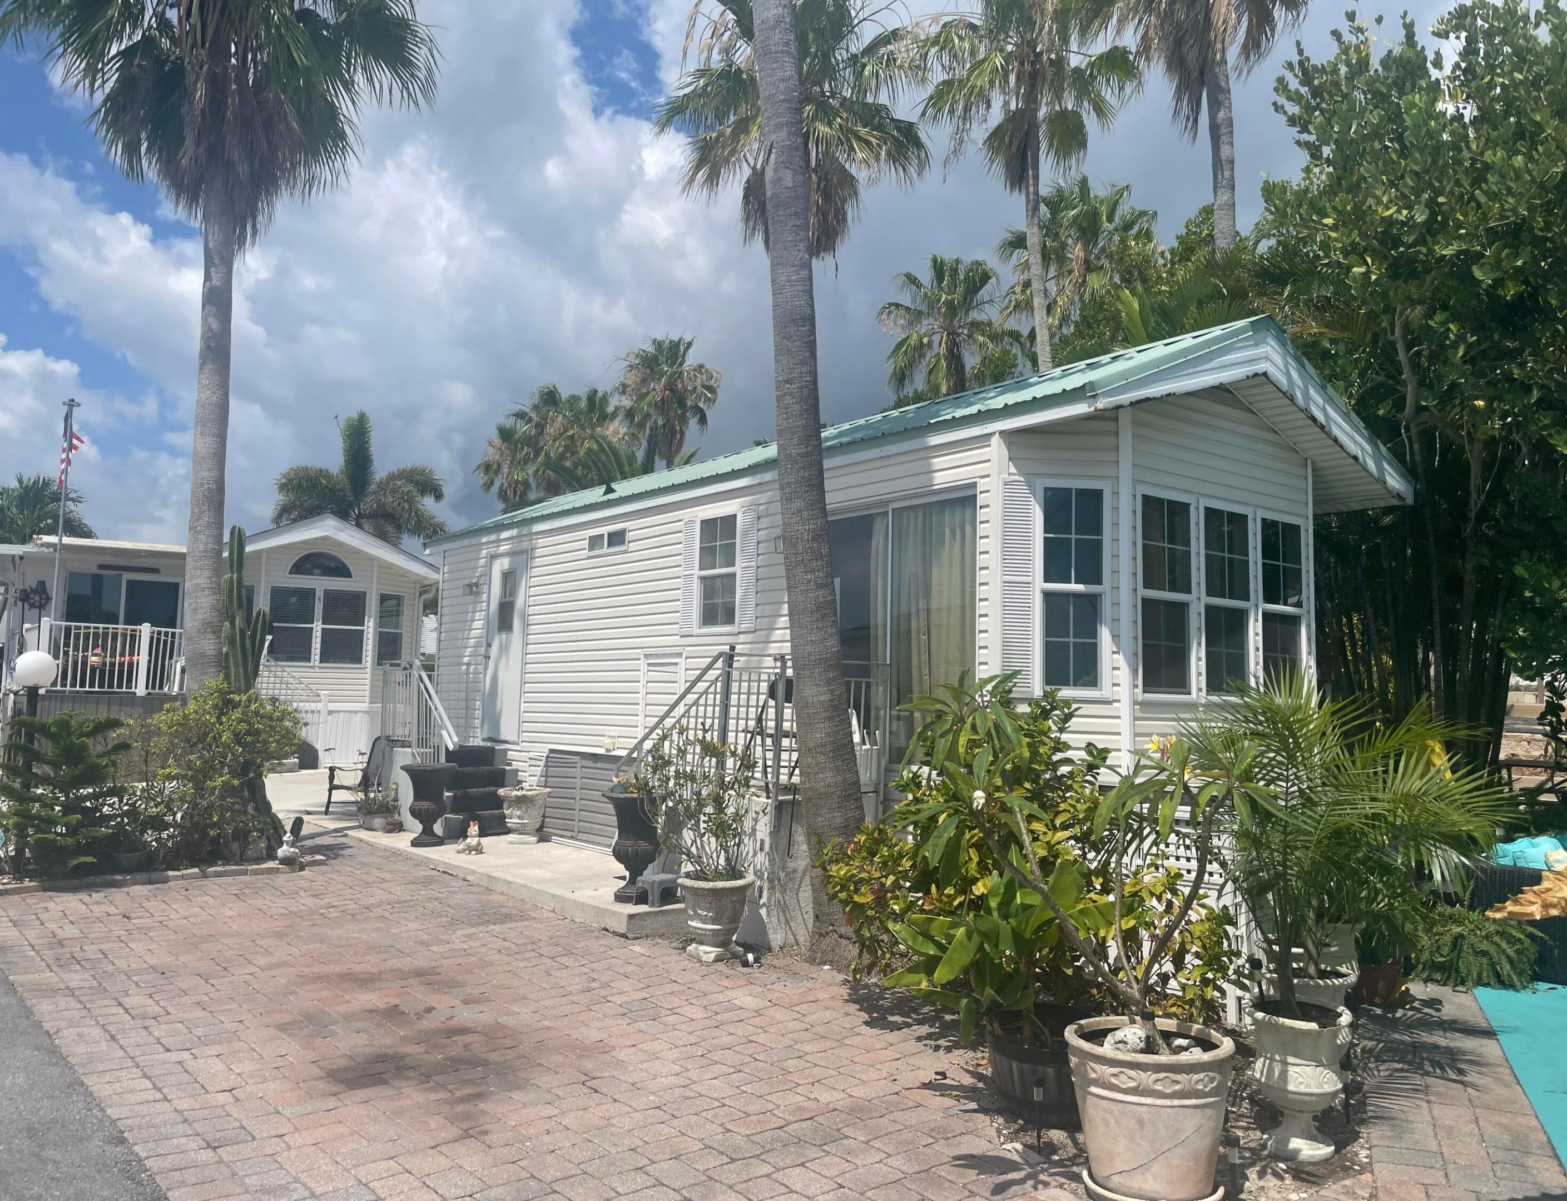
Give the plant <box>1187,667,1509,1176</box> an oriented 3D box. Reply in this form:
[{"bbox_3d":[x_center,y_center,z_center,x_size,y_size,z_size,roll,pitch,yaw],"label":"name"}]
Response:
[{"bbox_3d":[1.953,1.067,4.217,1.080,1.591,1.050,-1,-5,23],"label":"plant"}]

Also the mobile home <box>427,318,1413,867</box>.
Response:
[{"bbox_3d":[0.210,0.375,11.847,3.940,4.067,9.869,5,-6,-38],"label":"mobile home"}]

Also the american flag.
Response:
[{"bbox_3d":[-9.469,-1.991,16.000,0.360,1.050,0.300,5,-7,-31],"label":"american flag"}]

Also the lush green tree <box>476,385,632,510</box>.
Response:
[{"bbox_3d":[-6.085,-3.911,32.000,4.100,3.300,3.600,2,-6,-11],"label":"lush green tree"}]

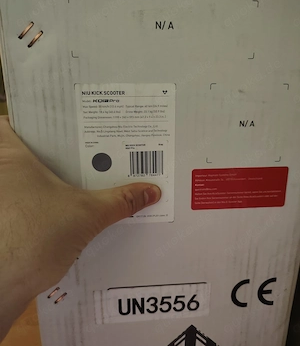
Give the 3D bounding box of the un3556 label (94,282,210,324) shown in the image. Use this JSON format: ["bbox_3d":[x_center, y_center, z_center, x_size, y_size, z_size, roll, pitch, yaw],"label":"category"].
[{"bbox_3d":[0.003,0.122,0.258,0.108,0.038,0.002,-1,15,-4],"label":"un3556 label"}]

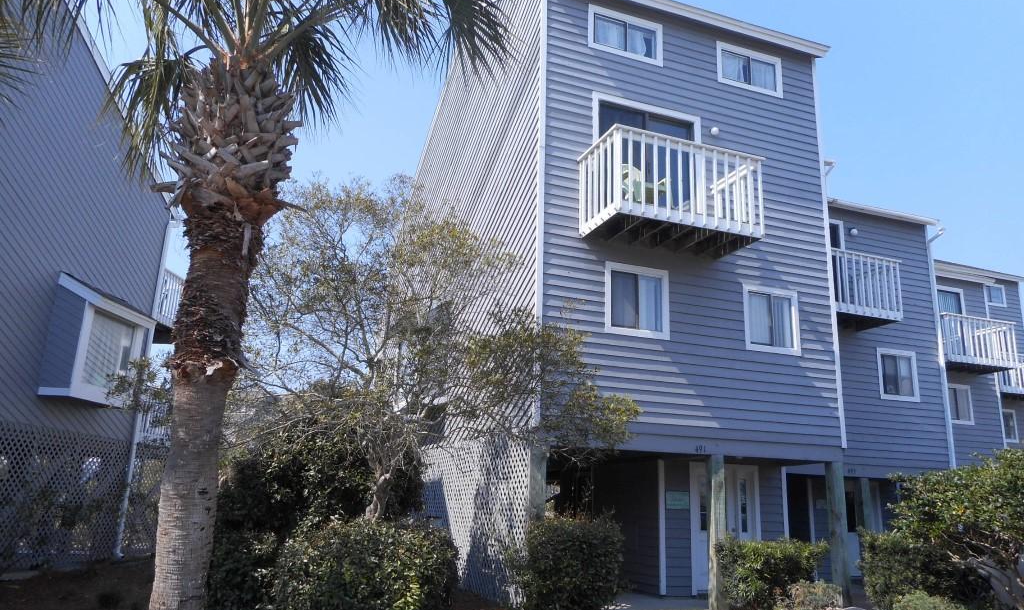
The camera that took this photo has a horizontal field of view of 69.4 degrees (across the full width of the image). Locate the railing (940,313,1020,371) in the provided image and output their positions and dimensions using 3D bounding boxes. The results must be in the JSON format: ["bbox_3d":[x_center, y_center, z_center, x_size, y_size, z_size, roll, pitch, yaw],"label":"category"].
[{"bbox_3d":[11.608,1.062,18.969,2.511,1.237,1.163,7,-15,-21],"label":"railing"}]

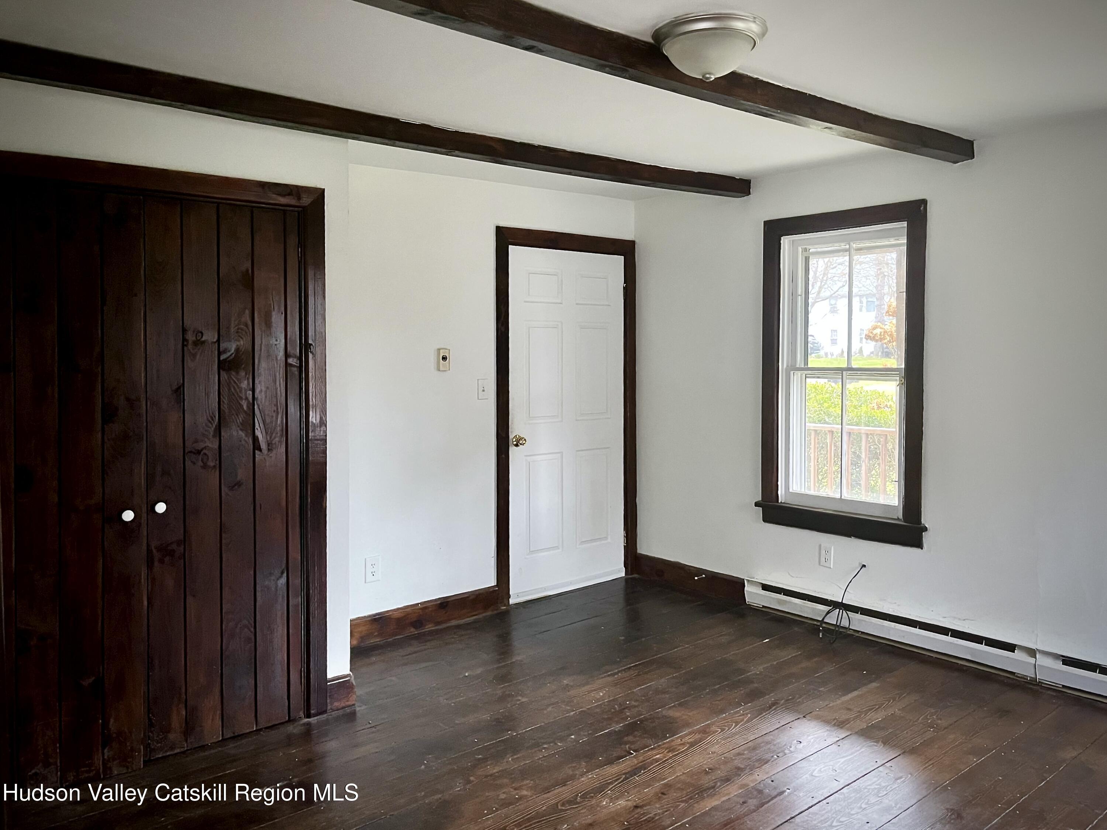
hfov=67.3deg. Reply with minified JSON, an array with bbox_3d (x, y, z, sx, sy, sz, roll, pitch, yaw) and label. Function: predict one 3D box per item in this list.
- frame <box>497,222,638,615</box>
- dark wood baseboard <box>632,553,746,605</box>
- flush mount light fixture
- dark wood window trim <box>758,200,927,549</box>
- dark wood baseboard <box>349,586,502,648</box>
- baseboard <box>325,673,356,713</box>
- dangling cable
[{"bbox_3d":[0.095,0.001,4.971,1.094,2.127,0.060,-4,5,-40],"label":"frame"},{"bbox_3d":[0.811,0.981,5.056,0.022,0.144,0.875,-4,5,-40],"label":"dark wood baseboard"},{"bbox_3d":[0.441,-1.009,2.357,0.322,0.128,0.322,-1,4,0],"label":"flush mount light fixture"},{"bbox_3d":[1.432,-0.200,4.194,0.060,1.631,0.965,-4,5,-40],"label":"dark wood window trim"},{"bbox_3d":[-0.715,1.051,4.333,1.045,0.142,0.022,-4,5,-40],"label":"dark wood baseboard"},{"bbox_3d":[-0.863,1.123,3.381,0.122,0.138,0.025,-4,5,-40],"label":"baseboard"},{"bbox_3d":[1.449,0.923,4.179,0.165,0.370,0.190,-4,5,-40],"label":"dangling cable"}]

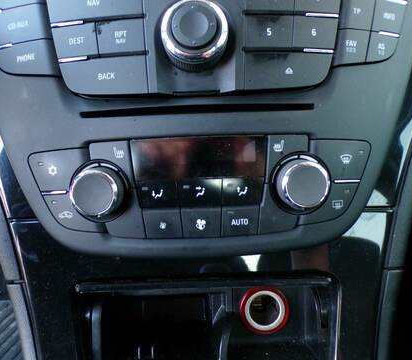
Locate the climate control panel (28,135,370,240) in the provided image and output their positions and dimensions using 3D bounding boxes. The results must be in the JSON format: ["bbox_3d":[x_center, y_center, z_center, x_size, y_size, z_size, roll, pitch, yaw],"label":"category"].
[{"bbox_3d":[-0.004,0.005,0.192,0.195,0.060,0.035,-2,5,-1],"label":"climate control panel"}]

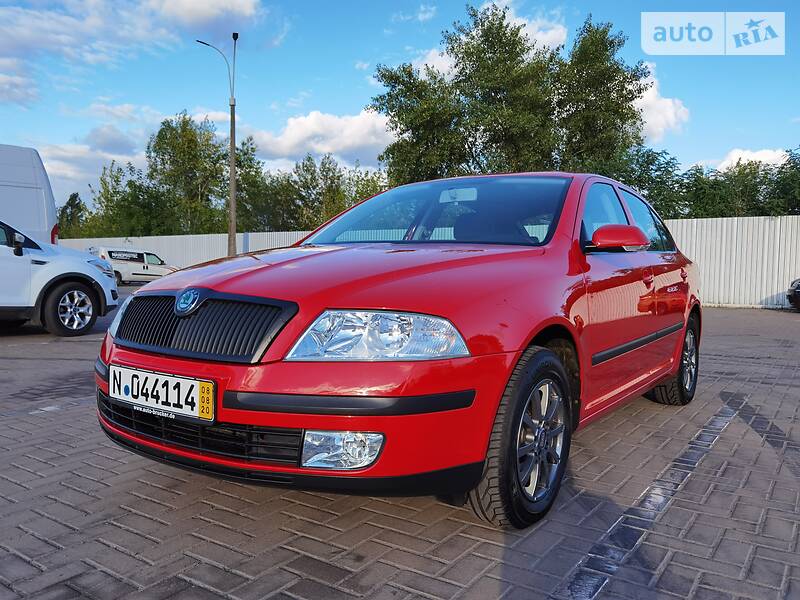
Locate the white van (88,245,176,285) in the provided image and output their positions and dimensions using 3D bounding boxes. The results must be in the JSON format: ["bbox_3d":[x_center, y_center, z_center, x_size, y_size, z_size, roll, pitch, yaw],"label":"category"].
[{"bbox_3d":[-13.290,-1.655,31.730,1.830,1.870,4.390,3,3,40],"label":"white van"}]

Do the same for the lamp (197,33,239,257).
[{"bbox_3d":[-8.314,-6.358,28.552,1.950,11.700,1.200,1,2,0],"label":"lamp"}]

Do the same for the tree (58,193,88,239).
[{"bbox_3d":[-31.319,-6.312,59.828,3.400,8.100,3.400,1,2,0],"label":"tree"}]

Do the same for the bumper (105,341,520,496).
[{"bbox_3d":[-0.551,0.340,2.106,1.750,0.430,0.610,3,3,35],"label":"bumper"}]

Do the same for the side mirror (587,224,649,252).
[{"bbox_3d":[0.916,-0.254,2.597,0.220,0.125,0.150,3,3,35],"label":"side mirror"}]

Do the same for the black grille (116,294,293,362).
[{"bbox_3d":[-0.655,0.080,1.940,0.850,0.205,0.150,3,3,35],"label":"black grille"}]

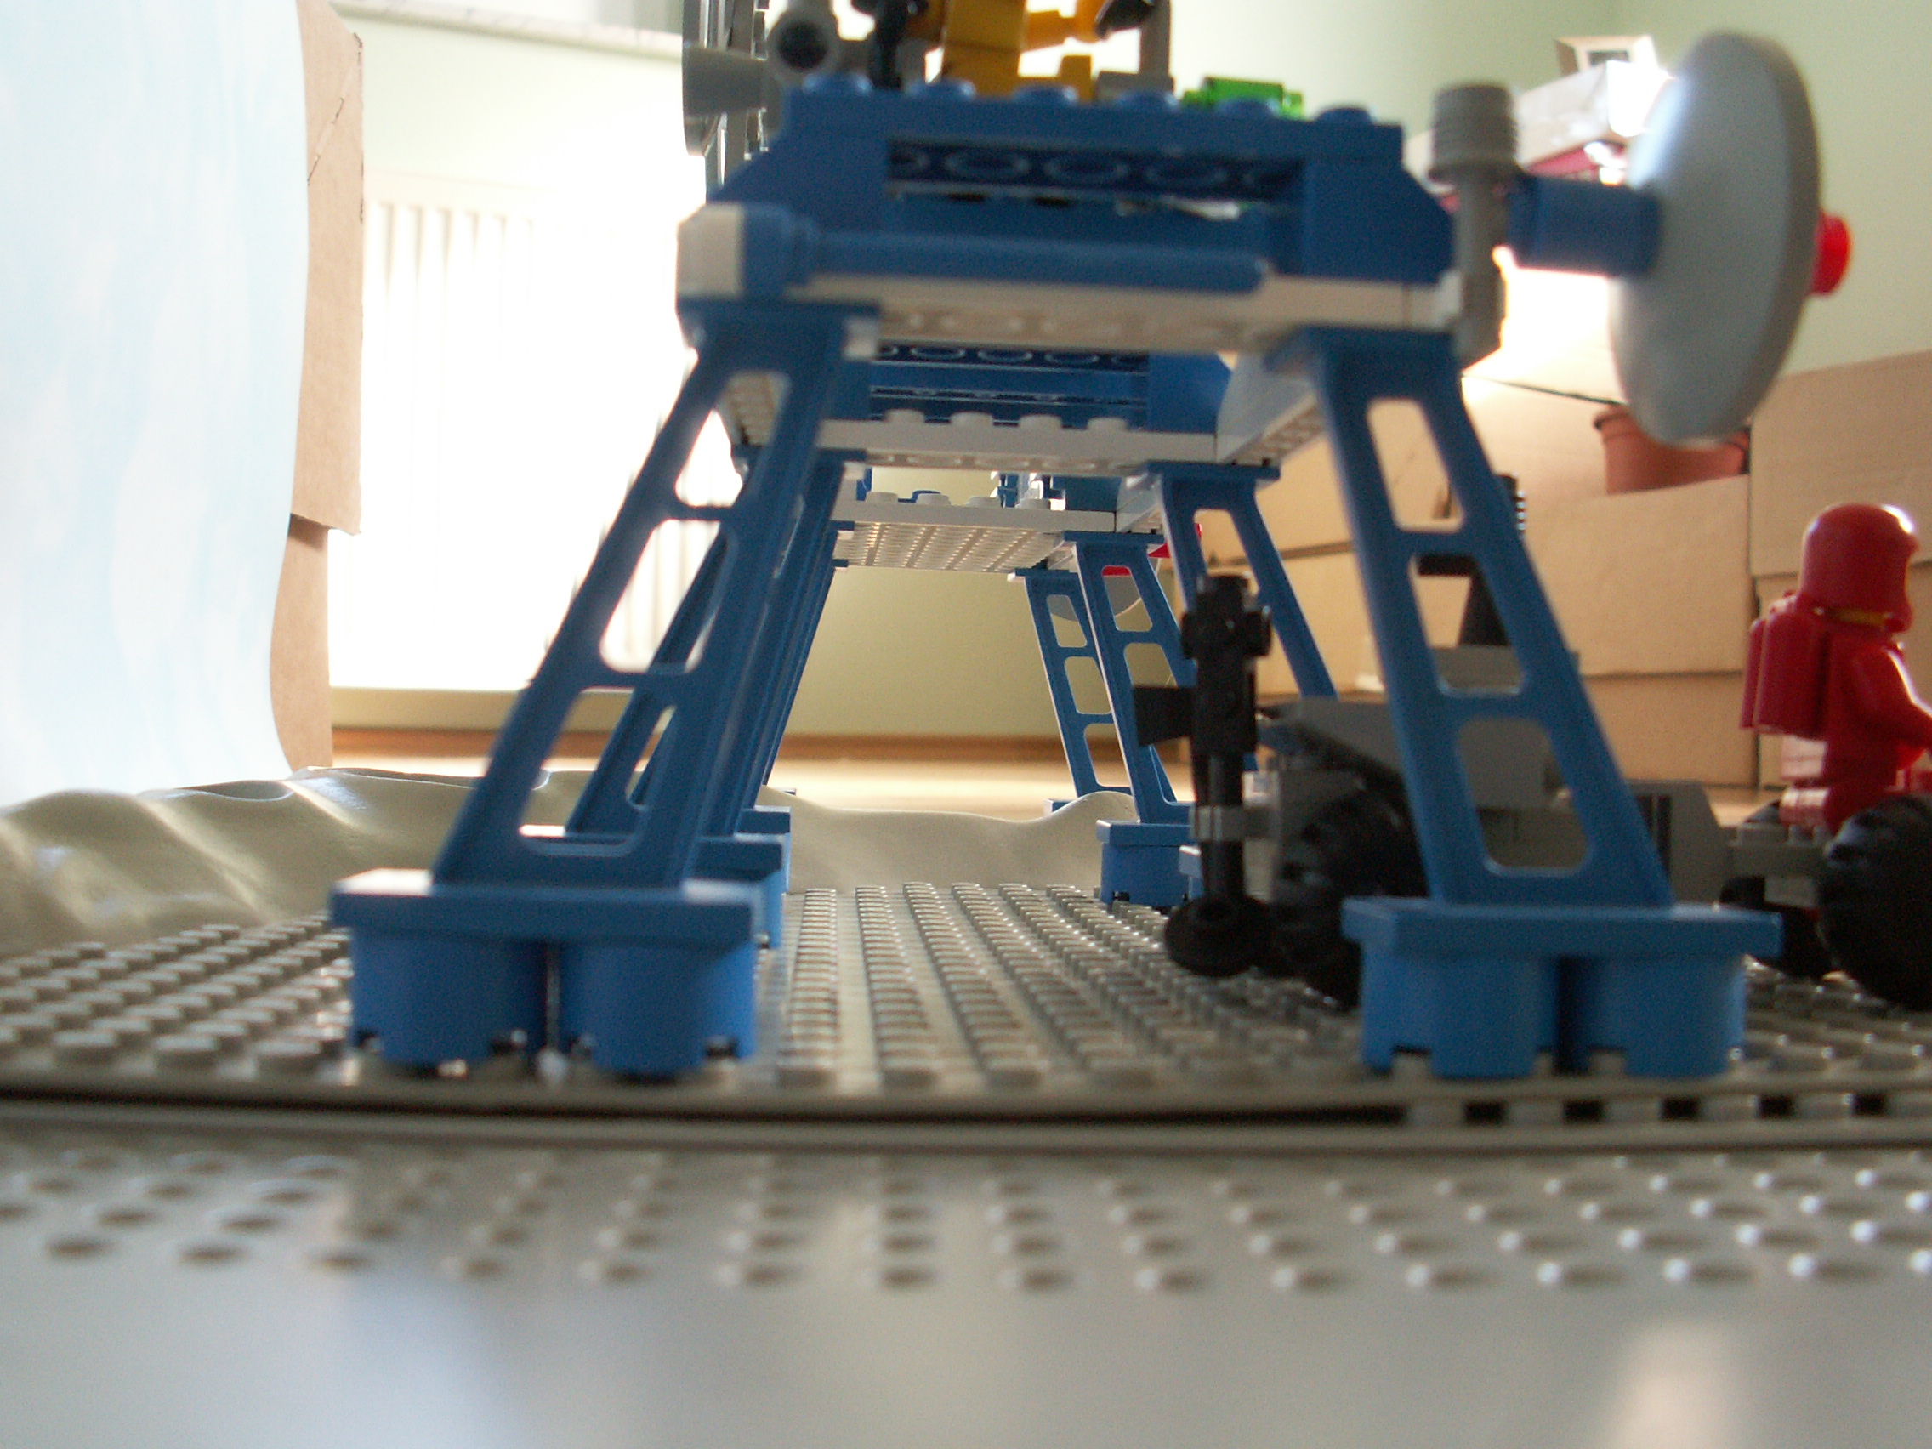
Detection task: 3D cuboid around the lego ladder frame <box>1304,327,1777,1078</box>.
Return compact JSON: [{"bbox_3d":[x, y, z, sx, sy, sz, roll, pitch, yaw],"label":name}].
[{"bbox_3d":[0.046,-0.001,0.163,0.040,0.059,0.016,2,0,-4],"label":"lego ladder frame"}]

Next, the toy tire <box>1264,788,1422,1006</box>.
[{"bbox_3d":[0.040,0.017,0.184,0.021,0.021,0.012,2,0,-8],"label":"toy tire"}]

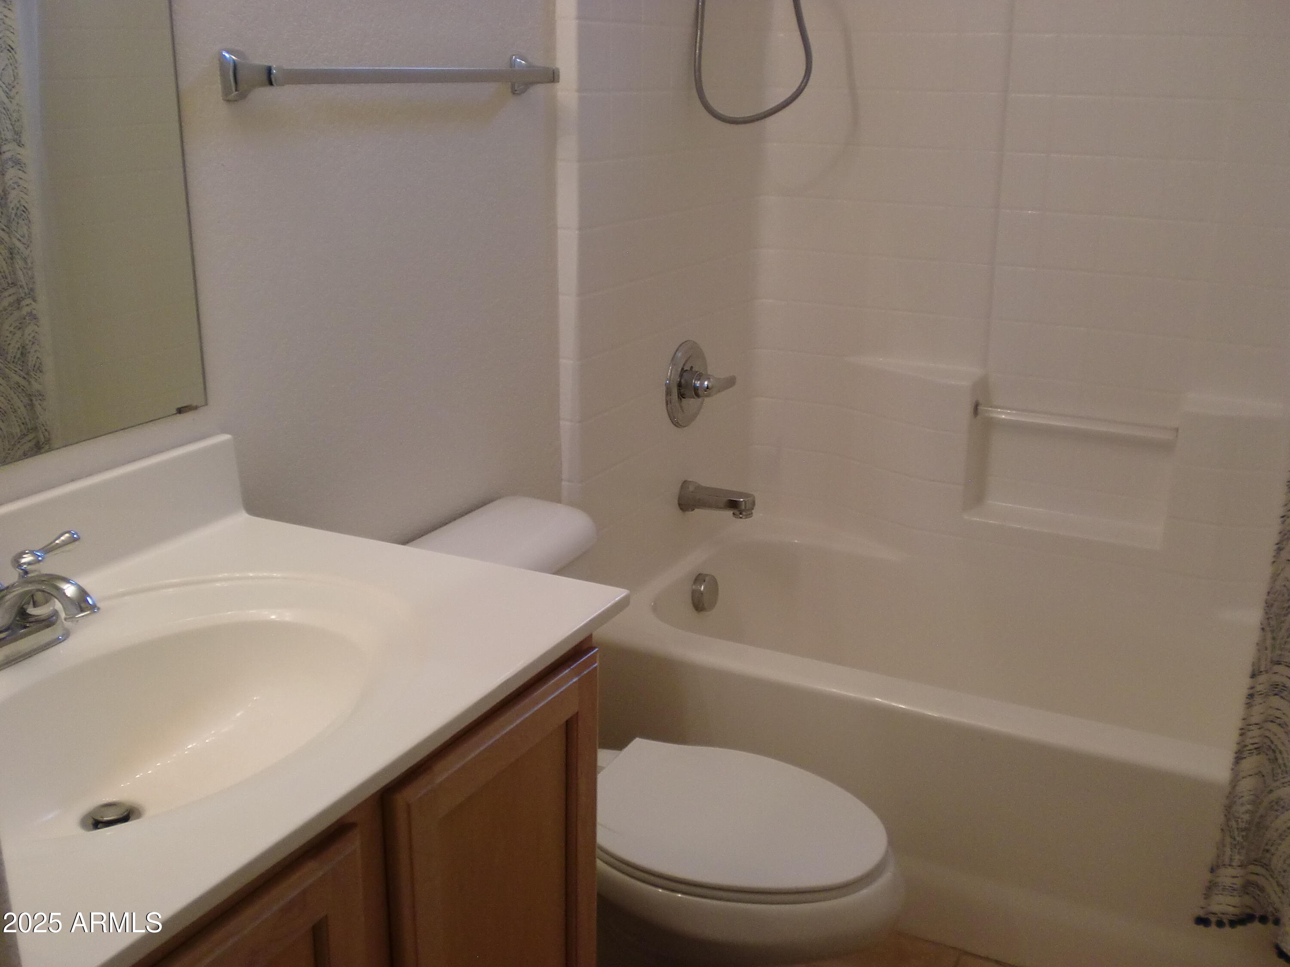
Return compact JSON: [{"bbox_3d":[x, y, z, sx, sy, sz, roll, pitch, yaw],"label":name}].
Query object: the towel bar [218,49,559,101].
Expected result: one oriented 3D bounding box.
[{"bbox_3d":[-0.307,-0.556,1.779,0.073,0.058,0.660,10,20,27],"label":"towel bar"}]

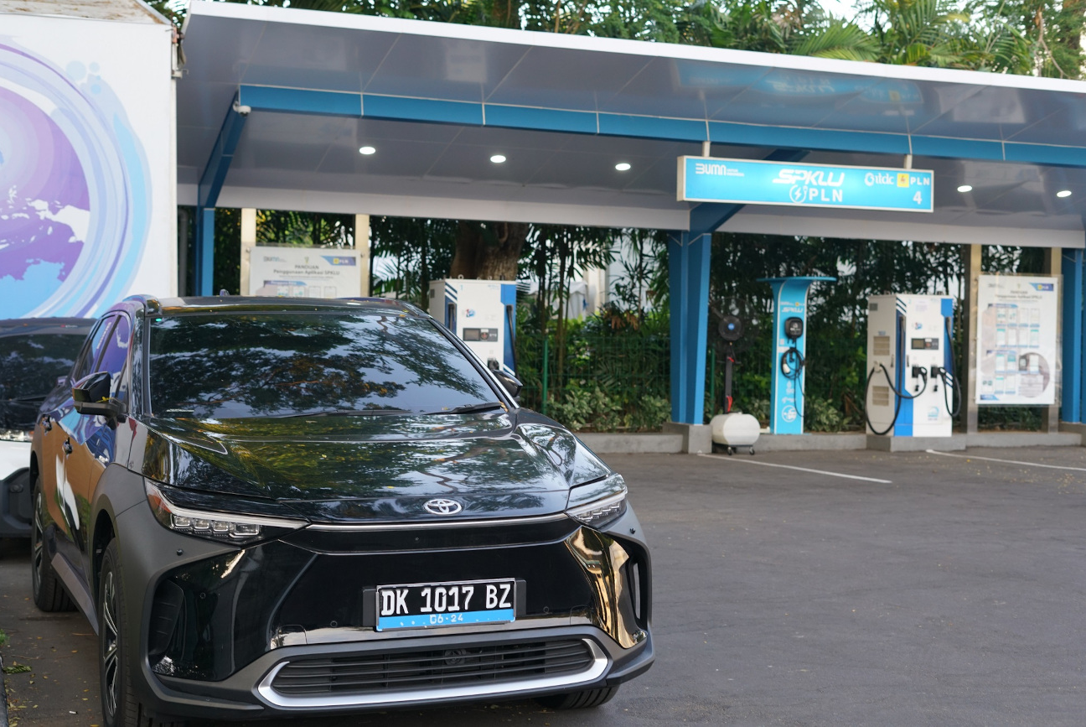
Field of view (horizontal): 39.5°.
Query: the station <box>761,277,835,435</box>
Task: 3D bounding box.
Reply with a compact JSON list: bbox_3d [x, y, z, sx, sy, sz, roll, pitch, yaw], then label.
[{"bbox_3d":[3.380,-0.083,20.194,0.780,2.087,0.752,1,1,-21],"label":"station"}]

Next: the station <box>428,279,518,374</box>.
[{"bbox_3d":[-0.883,-0.038,18.714,0.916,1.944,0.658,1,1,-21],"label":"station"}]

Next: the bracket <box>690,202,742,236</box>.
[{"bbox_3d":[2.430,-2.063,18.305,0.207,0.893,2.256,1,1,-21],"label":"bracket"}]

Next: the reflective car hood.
[{"bbox_3d":[-0.528,0.341,5.181,1.690,0.280,1.230,0,1,-22],"label":"reflective car hood"}]

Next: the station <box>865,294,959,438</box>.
[{"bbox_3d":[5.134,0.035,21.047,0.950,1.923,0.658,1,1,-21],"label":"station"}]

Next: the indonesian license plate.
[{"bbox_3d":[-0.290,0.731,4.595,0.437,0.138,0.020,0,1,-22],"label":"indonesian license plate"}]

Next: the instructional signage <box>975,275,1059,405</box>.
[{"bbox_3d":[6.911,-0.332,21.963,1.410,1.861,0.040,1,1,-21],"label":"instructional signage"}]

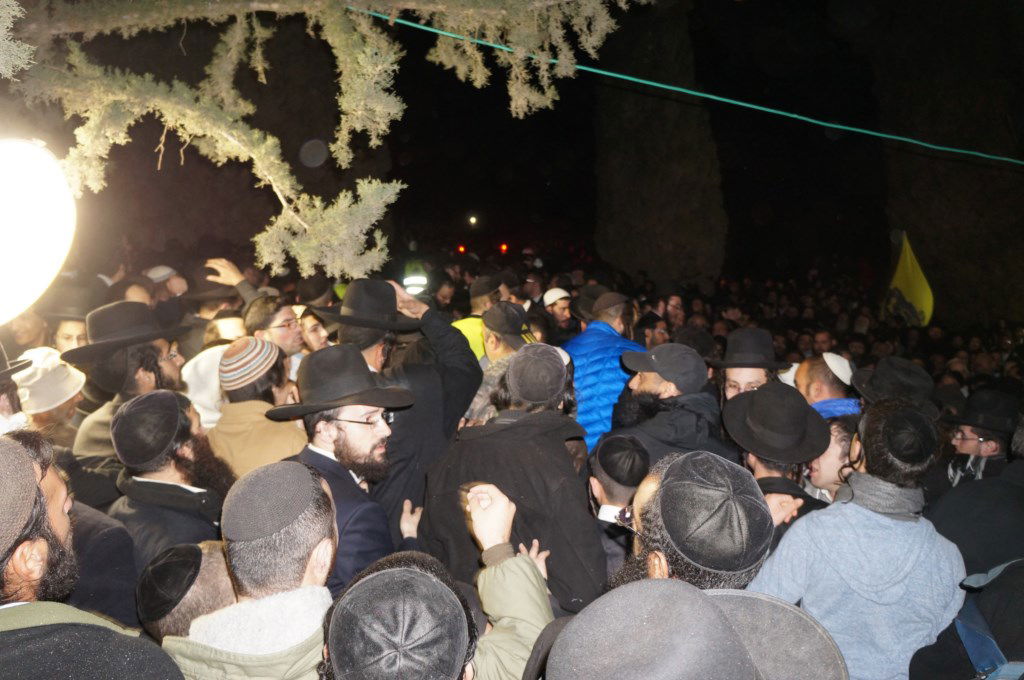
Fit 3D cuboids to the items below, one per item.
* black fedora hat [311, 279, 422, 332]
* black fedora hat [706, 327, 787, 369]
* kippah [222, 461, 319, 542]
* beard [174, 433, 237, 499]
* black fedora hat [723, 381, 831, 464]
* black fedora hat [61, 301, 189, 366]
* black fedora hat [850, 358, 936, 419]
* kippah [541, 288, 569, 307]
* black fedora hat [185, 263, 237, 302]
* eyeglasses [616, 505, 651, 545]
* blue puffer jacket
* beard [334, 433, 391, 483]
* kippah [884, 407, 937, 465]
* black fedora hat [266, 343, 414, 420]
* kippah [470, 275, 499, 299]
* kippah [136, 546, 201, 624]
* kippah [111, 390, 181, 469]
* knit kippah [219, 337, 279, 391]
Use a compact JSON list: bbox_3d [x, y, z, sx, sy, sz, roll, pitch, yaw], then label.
[{"bbox_3d":[-0.456,-0.115,2.420,0.320,0.140,0.360,14,17,34],"label":"black fedora hat"},{"bbox_3d":[0.911,0.028,2.950,0.320,0.140,0.350,3,7,17],"label":"black fedora hat"},{"bbox_3d":[-0.403,0.244,1.250,0.155,0.078,0.160,4,33,25],"label":"kippah"},{"bbox_3d":[-0.687,0.281,1.720,0.140,0.150,0.110,5,8,32],"label":"beard"},{"bbox_3d":[0.795,0.222,2.280,0.320,0.130,0.350,5,30,2],"label":"black fedora hat"},{"bbox_3d":[-1.116,-0.033,2.200,0.350,0.135,0.320,-15,14,-33],"label":"black fedora hat"},{"bbox_3d":[1.442,0.158,2.850,0.350,0.140,0.320,22,15,21],"label":"black fedora hat"},{"bbox_3d":[0.259,-0.263,4.600,0.170,0.090,0.165,-11,-2,0],"label":"kippah"},{"bbox_3d":[-1.500,-0.268,3.900,0.360,0.140,0.330,-4,8,-35],"label":"black fedora hat"},{"bbox_3d":[0.255,0.288,1.150,0.140,0.045,0.140,-5,9,-32],"label":"eyeglasses"},{"bbox_3d":[0.486,0.257,3.900,0.500,0.700,0.320,0,8,0],"label":"blue puffer jacket"},{"bbox_3d":[-0.345,0.270,1.770,0.095,0.115,0.130,2,8,17],"label":"beard"},{"bbox_3d":[0.917,0.217,1.760,0.125,0.125,0.045,2,-20,12],"label":"kippah"},{"bbox_3d":[-0.414,0.094,1.820,0.360,0.155,0.330,-4,6,16],"label":"black fedora hat"},{"bbox_3d":[-0.179,-0.336,4.700,0.180,0.120,0.200,7,17,40],"label":"kippah"},{"bbox_3d":[-0.649,0.434,1.420,0.150,0.065,0.150,-15,36,40],"label":"kippah"},{"bbox_3d":[-0.806,0.175,1.650,0.170,0.090,0.175,5,48,30],"label":"kippah"},{"bbox_3d":[-0.739,0.054,2.120,0.170,0.090,0.170,-33,22,-25],"label":"knit kippah"}]

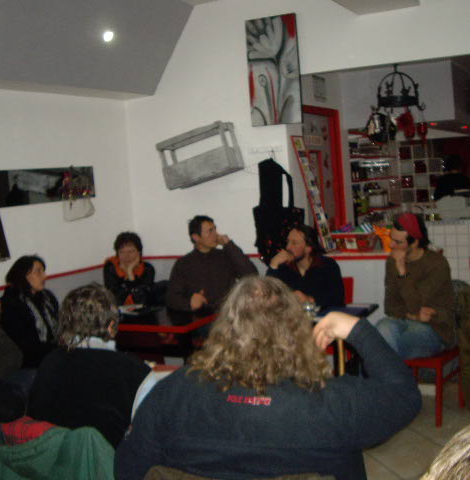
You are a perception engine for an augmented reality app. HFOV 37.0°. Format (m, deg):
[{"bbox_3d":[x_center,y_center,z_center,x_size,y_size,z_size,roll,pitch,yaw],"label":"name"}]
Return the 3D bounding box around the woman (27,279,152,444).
[{"bbox_3d":[-0.575,0.632,2.946,0.500,0.920,0.500,-1,6,23],"label":"woman"}]

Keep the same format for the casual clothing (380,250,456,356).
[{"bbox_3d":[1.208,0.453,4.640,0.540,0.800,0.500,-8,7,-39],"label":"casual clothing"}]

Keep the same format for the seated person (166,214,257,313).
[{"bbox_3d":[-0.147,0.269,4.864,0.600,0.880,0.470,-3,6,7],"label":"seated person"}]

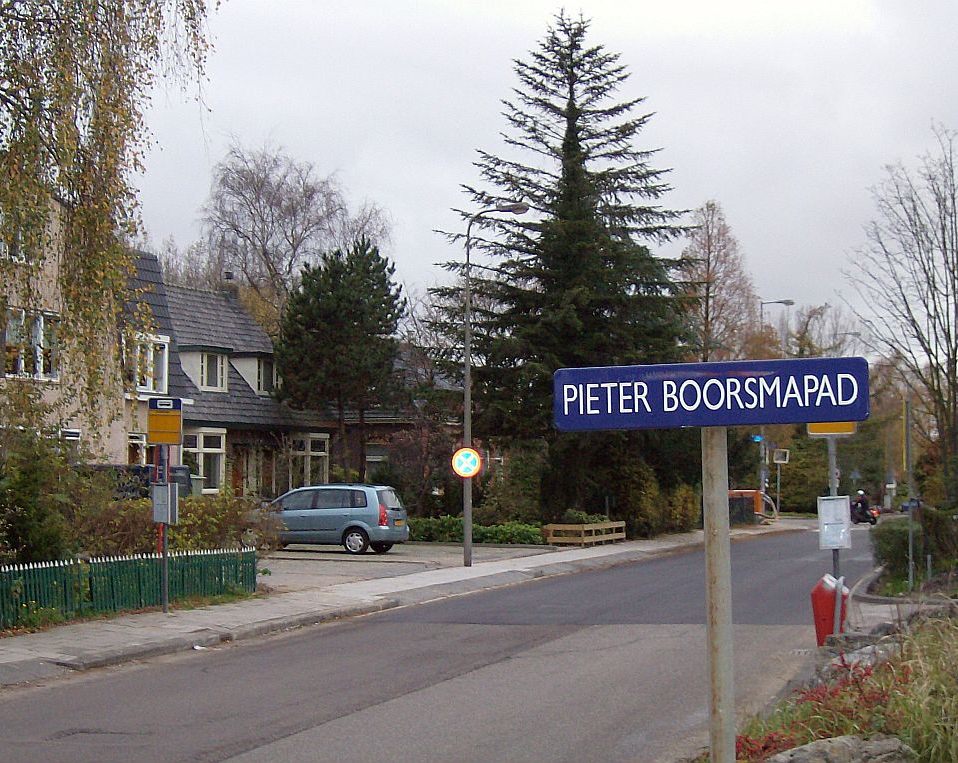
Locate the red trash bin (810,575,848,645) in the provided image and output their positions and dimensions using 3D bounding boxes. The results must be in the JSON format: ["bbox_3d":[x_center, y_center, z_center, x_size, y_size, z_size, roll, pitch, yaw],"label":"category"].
[{"bbox_3d":[3.345,2.200,19.815,0.290,0.703,0.330,-2,-3,30],"label":"red trash bin"}]

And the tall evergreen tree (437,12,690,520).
[{"bbox_3d":[2.763,-3.475,66.000,8.000,16.700,8.000,0,-3,0],"label":"tall evergreen tree"}]

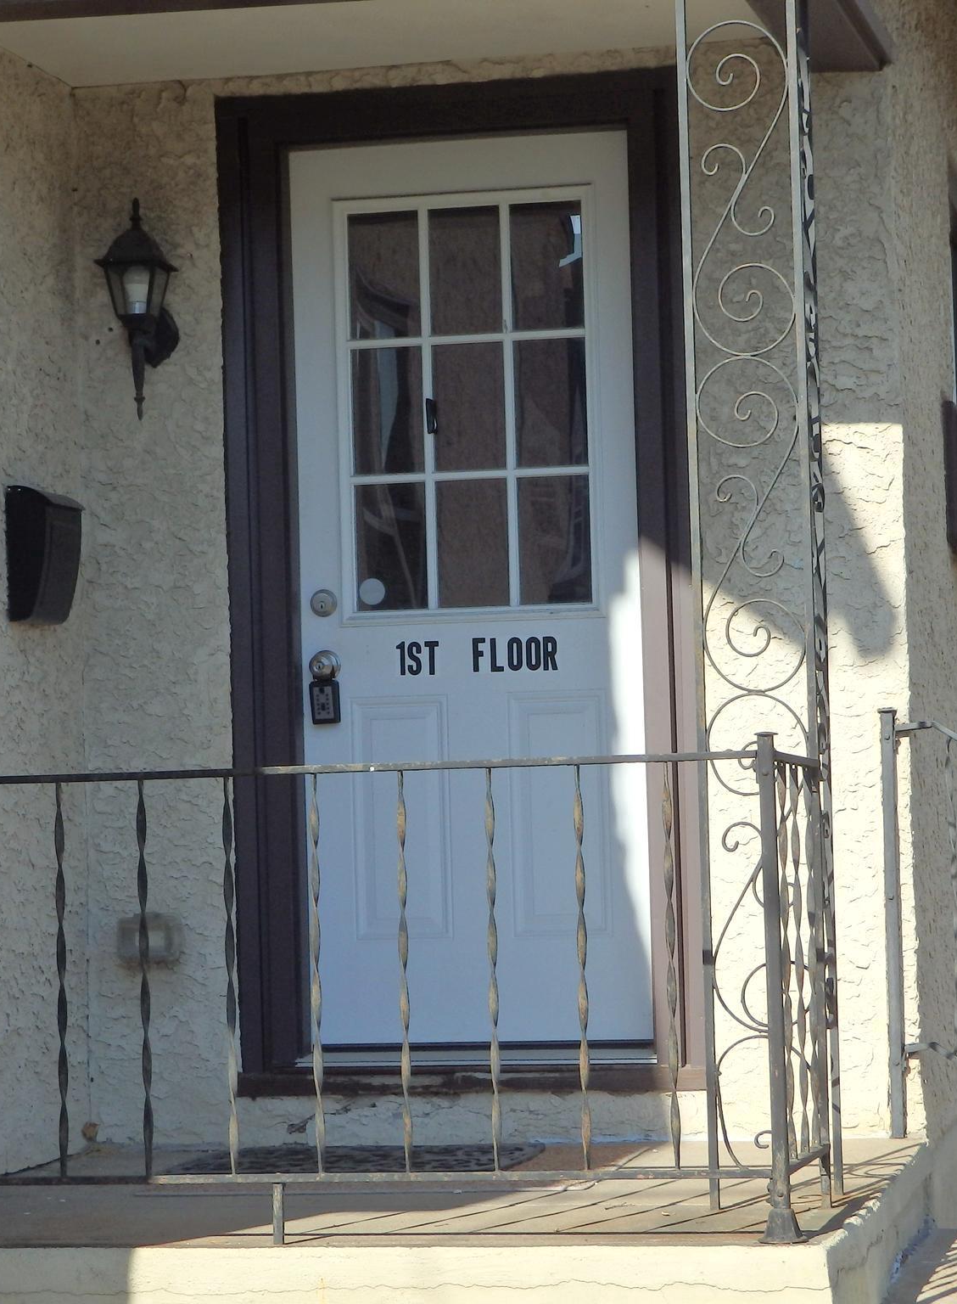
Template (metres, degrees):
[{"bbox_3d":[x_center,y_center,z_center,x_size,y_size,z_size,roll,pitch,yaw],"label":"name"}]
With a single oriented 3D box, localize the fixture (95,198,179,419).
[{"bbox_3d":[-0.748,-0.758,7.385,0.170,0.495,0.220,-2,-3,11],"label":"fixture"}]

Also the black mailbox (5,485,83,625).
[{"bbox_3d":[-0.923,-0.204,7.112,0.100,0.290,0.230,-2,-3,11],"label":"black mailbox"}]

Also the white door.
[{"bbox_3d":[-0.017,-0.143,7.447,0.800,2.030,0.050,-2,-3,11],"label":"white door"}]

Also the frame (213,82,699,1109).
[{"bbox_3d":[-0.039,-0.150,7.385,1.050,2.245,0.150,-2,-3,11],"label":"frame"}]

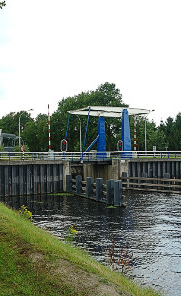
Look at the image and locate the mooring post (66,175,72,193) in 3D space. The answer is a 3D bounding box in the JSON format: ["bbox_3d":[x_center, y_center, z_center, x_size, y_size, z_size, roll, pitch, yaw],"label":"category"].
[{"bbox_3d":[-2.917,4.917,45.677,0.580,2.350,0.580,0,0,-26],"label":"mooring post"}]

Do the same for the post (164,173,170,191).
[{"bbox_3d":[9.830,4.550,42.700,0.620,2.340,0.620,0,0,33],"label":"post"}]

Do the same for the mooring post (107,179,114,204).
[{"bbox_3d":[2.227,4.799,36.582,0.650,2.560,0.620,0,0,-26],"label":"mooring post"}]

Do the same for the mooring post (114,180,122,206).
[{"bbox_3d":[2.760,4.470,33.100,0.620,2.450,0.620,0,0,-24],"label":"mooring post"}]

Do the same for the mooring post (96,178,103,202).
[{"bbox_3d":[1.000,4.500,36.100,0.600,2.400,0.600,0,0,-24],"label":"mooring post"}]

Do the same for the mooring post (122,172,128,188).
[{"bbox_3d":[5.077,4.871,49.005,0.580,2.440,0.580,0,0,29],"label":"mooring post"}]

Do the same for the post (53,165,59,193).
[{"bbox_3d":[-4.490,3.940,42.800,0.720,3.500,0.550,0,0,-22],"label":"post"}]

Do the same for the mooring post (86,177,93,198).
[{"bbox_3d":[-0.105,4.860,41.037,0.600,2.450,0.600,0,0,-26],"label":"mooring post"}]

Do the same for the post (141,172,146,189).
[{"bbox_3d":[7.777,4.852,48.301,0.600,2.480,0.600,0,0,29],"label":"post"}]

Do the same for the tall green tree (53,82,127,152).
[{"bbox_3d":[-0.200,-6.270,73.000,16.000,16.100,13.500,0,0,0],"label":"tall green tree"}]

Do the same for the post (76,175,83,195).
[{"bbox_3d":[-1.360,4.530,40.600,0.600,2.360,0.600,0,0,-24],"label":"post"}]

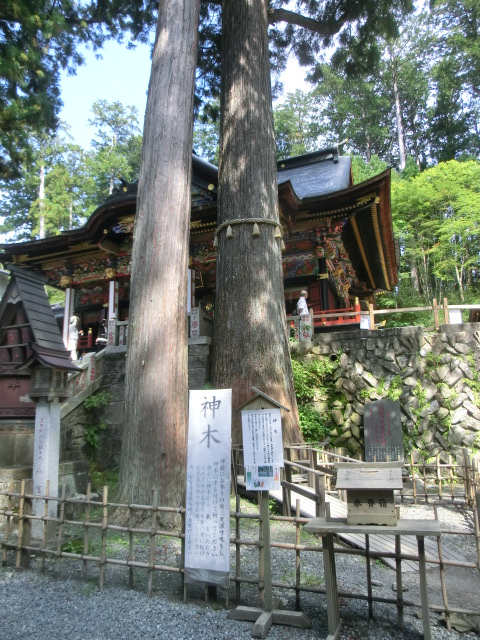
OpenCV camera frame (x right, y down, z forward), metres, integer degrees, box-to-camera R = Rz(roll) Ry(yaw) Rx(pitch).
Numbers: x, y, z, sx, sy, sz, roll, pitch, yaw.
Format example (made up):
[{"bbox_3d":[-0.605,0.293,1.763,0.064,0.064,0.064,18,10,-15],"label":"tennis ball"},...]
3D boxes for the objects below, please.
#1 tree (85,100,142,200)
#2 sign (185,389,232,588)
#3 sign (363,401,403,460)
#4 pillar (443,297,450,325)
[{"bbox_3d":[-11.117,-7.612,37.774,5.200,24.485,5.200,0,-9,0],"label":"tree"},{"bbox_3d":[-0.240,1.258,3.389,0.335,1.445,0.040,-3,-10,17],"label":"sign"},{"bbox_3d":[2.359,1.927,7.282,0.640,1.259,0.150,0,-10,2],"label":"sign"},{"bbox_3d":[4.637,-0.159,9.963,0.100,0.753,0.100,-3,-10,20],"label":"pillar"}]

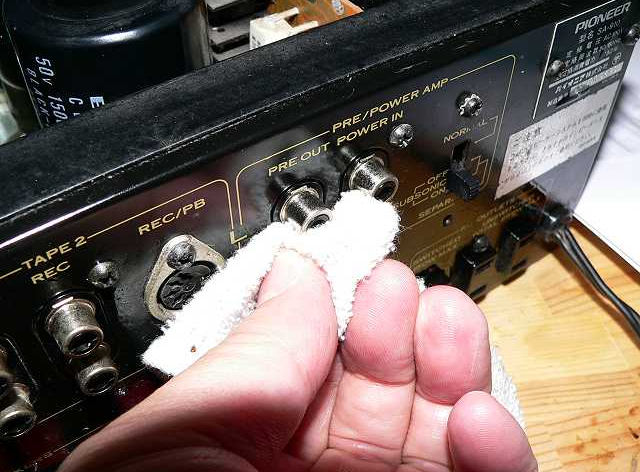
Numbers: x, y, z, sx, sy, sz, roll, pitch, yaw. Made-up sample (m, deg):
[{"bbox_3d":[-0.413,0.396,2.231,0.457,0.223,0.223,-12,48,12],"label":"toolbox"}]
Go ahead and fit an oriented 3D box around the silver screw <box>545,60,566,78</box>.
[{"bbox_3d":[0.069,-0.048,0.194,0.006,0.006,0.003,-27,50,-24],"label":"silver screw"}]

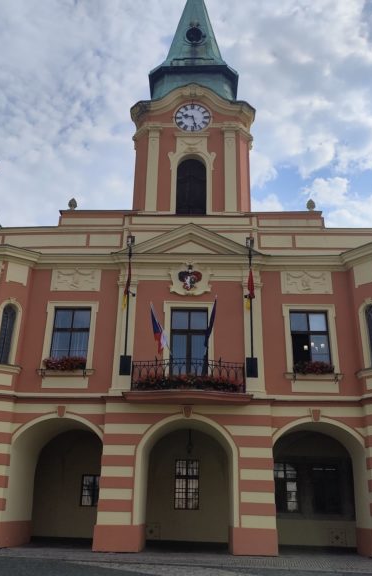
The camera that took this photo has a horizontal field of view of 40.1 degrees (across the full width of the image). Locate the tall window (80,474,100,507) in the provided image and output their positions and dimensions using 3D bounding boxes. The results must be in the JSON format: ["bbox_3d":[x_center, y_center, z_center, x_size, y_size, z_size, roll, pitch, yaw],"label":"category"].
[{"bbox_3d":[-3.516,7.774,19.556,0.926,1.135,0.150,0,-22,3],"label":"tall window"}]

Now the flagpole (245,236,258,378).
[{"bbox_3d":[2.179,0.552,17.044,0.369,4.873,0.349,1,-17,2],"label":"flagpole"}]

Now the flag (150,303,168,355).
[{"bbox_3d":[-0.842,1.271,16.221,0.550,1.650,0.450,0,-22,2],"label":"flag"}]

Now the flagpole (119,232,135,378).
[{"bbox_3d":[-1.930,0.499,17.173,0.369,4.862,0.349,0,-17,2],"label":"flagpole"}]

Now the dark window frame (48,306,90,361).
[{"bbox_3d":[-3.923,1.628,17.284,1.275,2.093,0.150,0,-22,2],"label":"dark window frame"}]

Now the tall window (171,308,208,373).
[{"bbox_3d":[0.118,2.127,17.618,1.283,2.927,0.200,0,-22,3],"label":"tall window"}]

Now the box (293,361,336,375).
[{"bbox_3d":[4.275,2.664,17.056,1.270,0.400,0.360,0,-22,3],"label":"box"}]

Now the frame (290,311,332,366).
[{"bbox_3d":[4.315,1.851,17.706,1.317,2.197,0.200,0,-22,3],"label":"frame"}]

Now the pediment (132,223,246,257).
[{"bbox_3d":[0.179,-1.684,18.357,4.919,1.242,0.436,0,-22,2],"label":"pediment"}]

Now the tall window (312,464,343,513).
[{"bbox_3d":[5.266,7.498,19.102,1.144,1.827,0.180,0,-22,3],"label":"tall window"}]

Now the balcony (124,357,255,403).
[{"bbox_3d":[0.051,2.931,16.054,3.970,1.319,1.212,0,-22,2],"label":"balcony"}]

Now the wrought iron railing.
[{"bbox_3d":[0.087,2.901,16.606,3.631,1.061,1.050,0,-22,3],"label":"wrought iron railing"}]

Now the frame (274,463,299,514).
[{"bbox_3d":[3.733,7.485,19.187,1.005,1.784,0.150,0,-22,3],"label":"frame"}]

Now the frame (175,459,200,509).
[{"bbox_3d":[0.043,7.399,19.169,0.905,1.769,0.150,0,-22,2],"label":"frame"}]

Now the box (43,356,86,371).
[{"bbox_3d":[-3.929,2.471,16.652,1.452,0.448,0.320,0,-22,2],"label":"box"}]

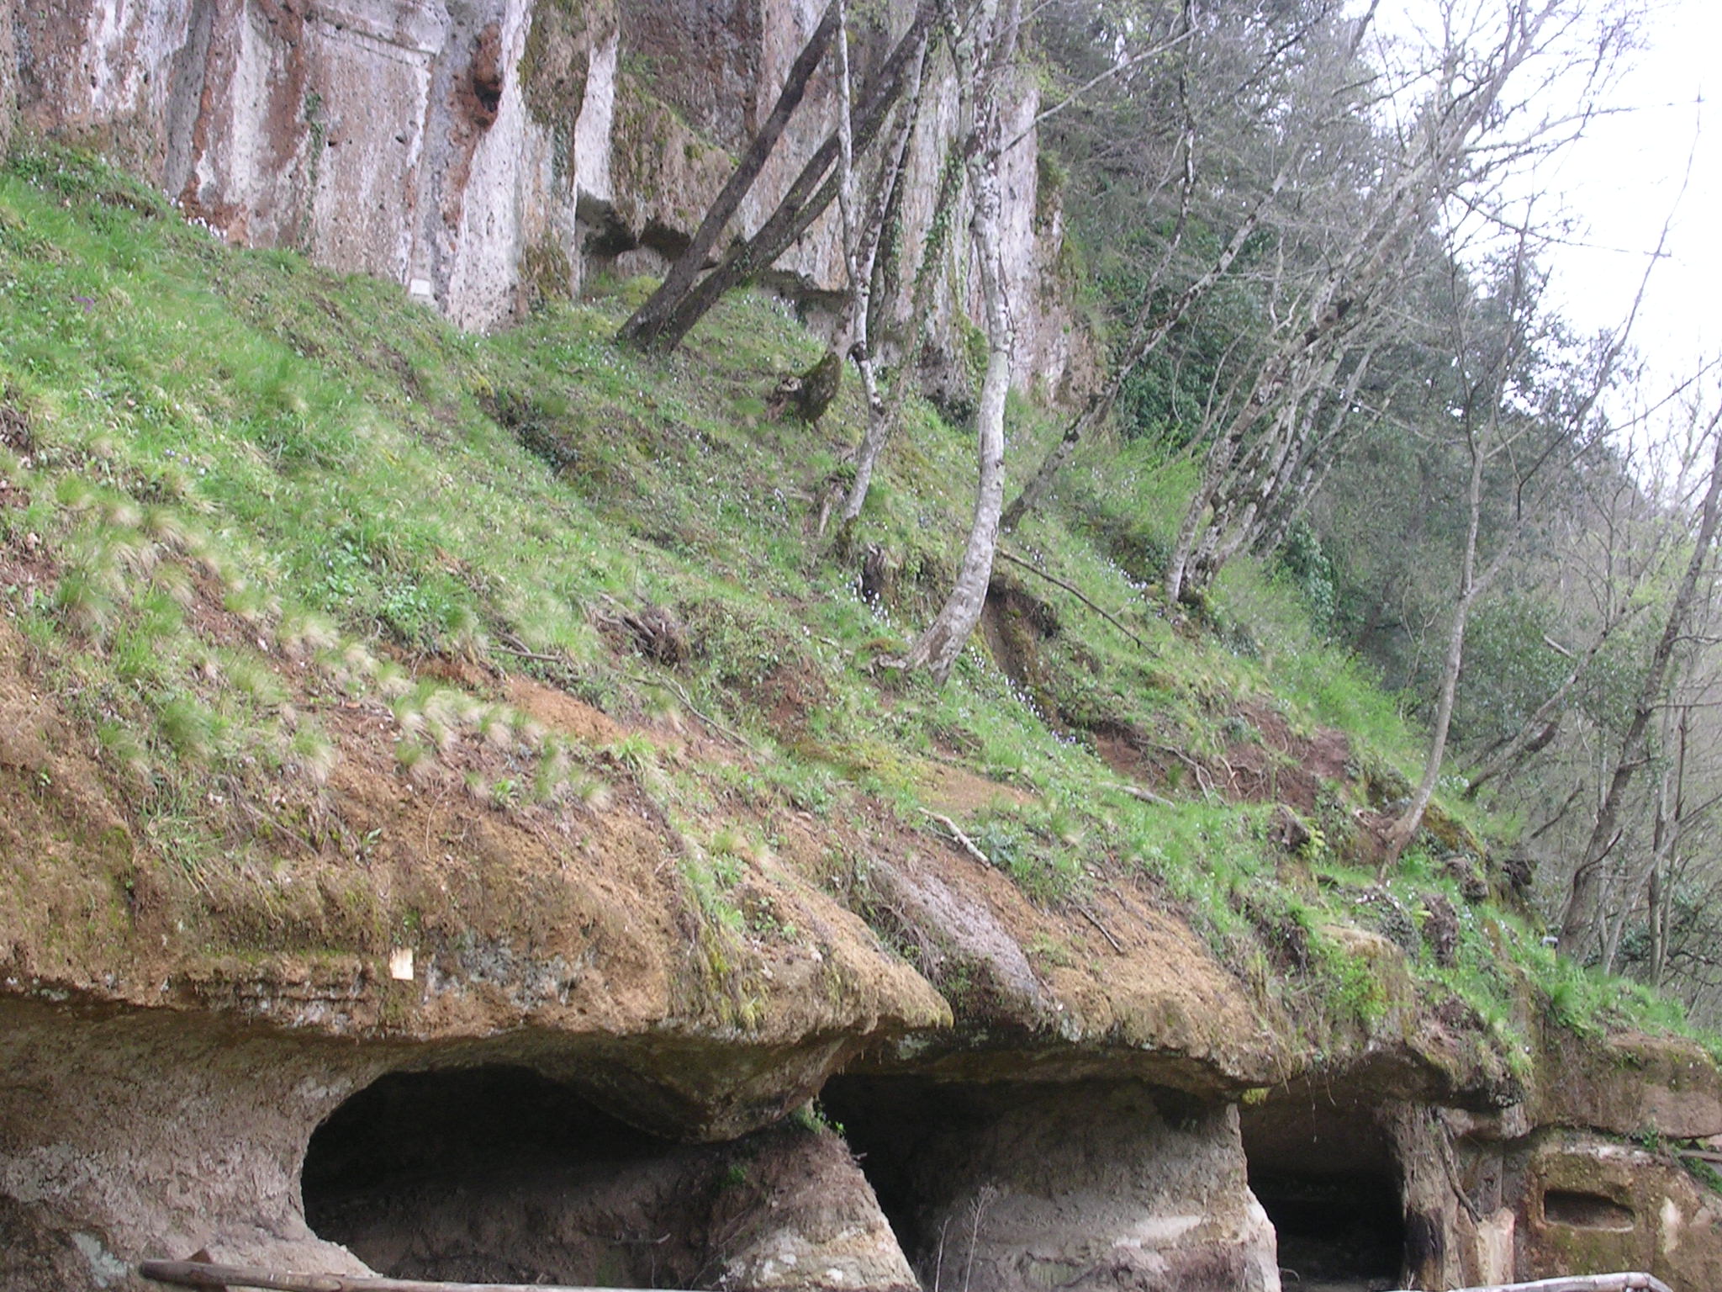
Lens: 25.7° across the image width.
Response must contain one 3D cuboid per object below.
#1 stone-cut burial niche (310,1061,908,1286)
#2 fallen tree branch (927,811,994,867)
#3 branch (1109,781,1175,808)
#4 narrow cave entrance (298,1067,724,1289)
[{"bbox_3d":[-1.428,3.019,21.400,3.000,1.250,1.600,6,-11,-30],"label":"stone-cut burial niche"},{"bbox_3d":[0.643,1.256,24.600,0.580,0.070,0.090,41,7,22],"label":"fallen tree branch"},{"bbox_3d":[2.008,1.062,27.000,0.520,0.070,0.080,19,-2,22],"label":"branch"},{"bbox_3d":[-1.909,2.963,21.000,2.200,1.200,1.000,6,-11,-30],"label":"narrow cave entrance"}]

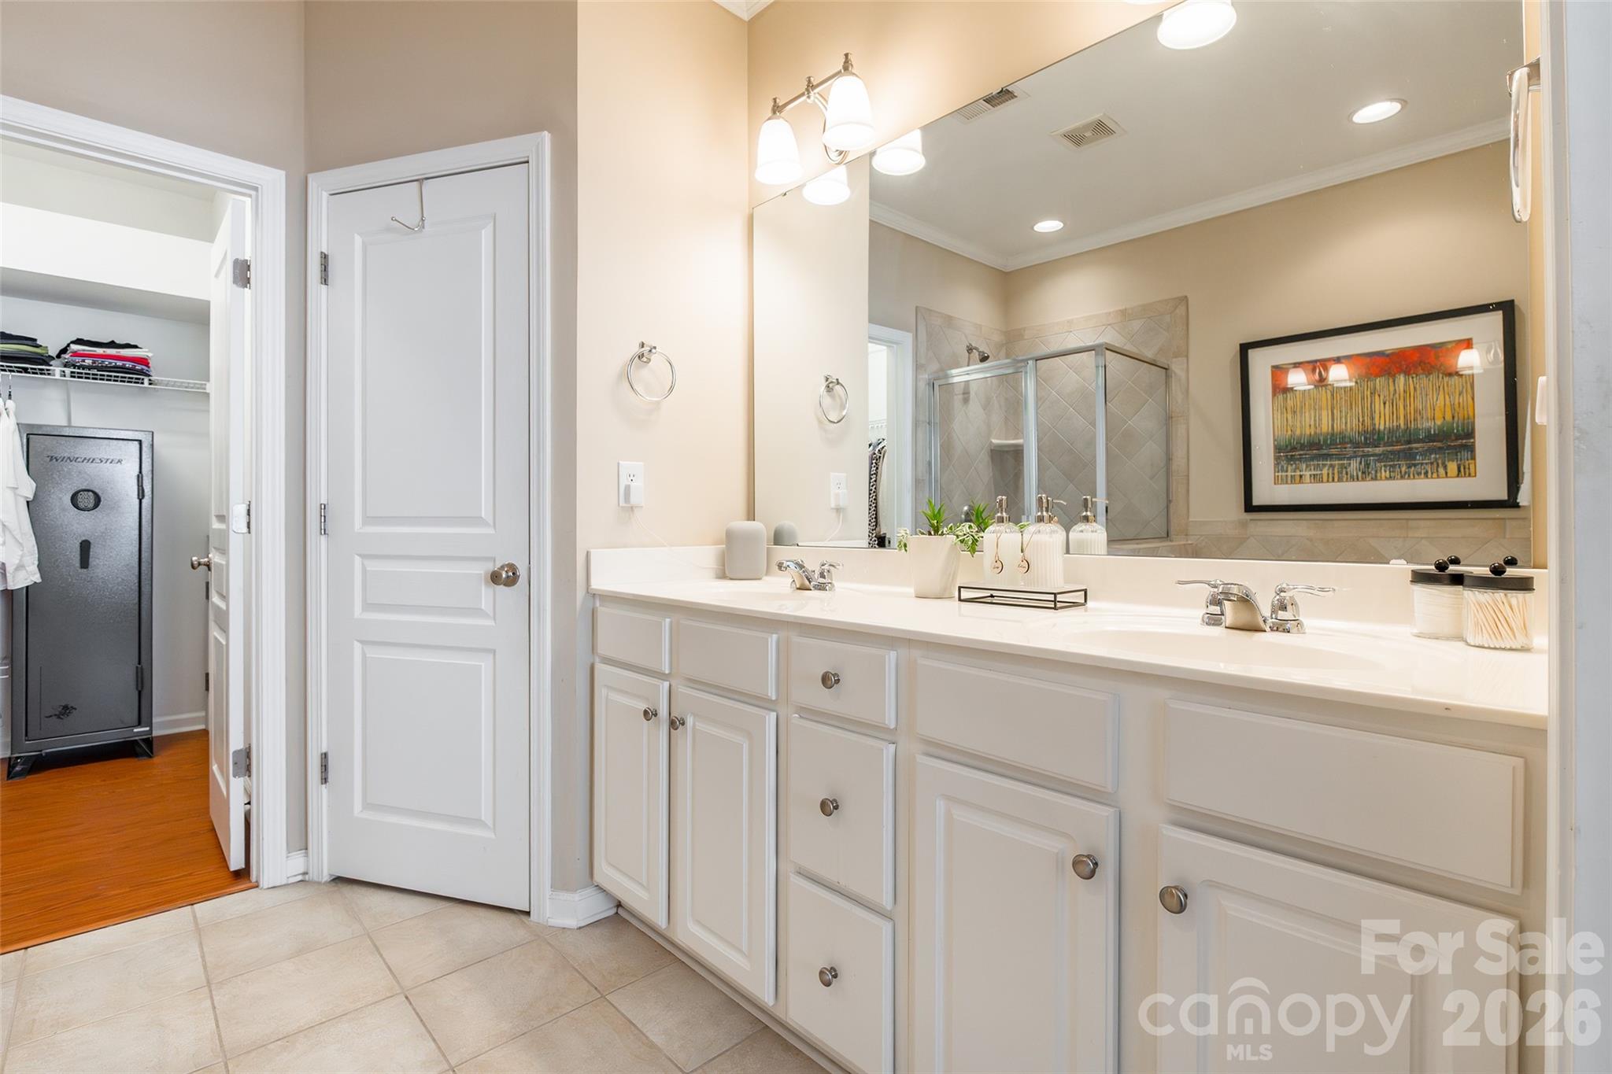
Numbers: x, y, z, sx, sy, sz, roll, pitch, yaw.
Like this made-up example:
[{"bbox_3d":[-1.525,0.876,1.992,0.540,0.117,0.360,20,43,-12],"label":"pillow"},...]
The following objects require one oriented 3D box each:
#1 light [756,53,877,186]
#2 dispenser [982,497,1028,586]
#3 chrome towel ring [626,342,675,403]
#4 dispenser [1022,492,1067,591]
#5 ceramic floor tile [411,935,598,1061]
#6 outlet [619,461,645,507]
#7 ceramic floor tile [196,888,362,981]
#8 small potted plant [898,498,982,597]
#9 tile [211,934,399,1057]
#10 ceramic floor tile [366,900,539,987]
[{"bbox_3d":[0.029,-1.137,1.948,0.168,0.232,0.414,-1,1,-44],"label":"light"},{"bbox_3d":[0.422,0.008,1.535,0.082,0.190,0.090,0,1,15],"label":"dispenser"},{"bbox_3d":[-0.435,-0.464,2.008,0.158,0.172,0.078,-1,1,-44],"label":"chrome towel ring"},{"bbox_3d":[0.490,0.009,1.472,0.083,0.191,0.092,0,1,18],"label":"dispenser"},{"bbox_3d":[-0.687,1.045,1.628,0.316,0.010,0.316,-1,1,-44],"label":"ceramic floor tile"},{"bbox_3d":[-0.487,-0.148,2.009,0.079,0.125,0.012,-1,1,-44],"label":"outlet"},{"bbox_3d":[-1.373,1.039,1.879,0.314,0.010,0.318,-1,1,-44],"label":"ceramic floor tile"},{"bbox_3d":[0.302,0.028,1.645,0.130,0.232,0.160,-1,1,-44],"label":"small potted plant"},{"bbox_3d":[-1.149,1.043,1.647,0.314,0.010,0.318,-1,1,-44],"label":"tile"},{"bbox_3d":[-0.911,1.041,1.861,0.316,0.010,0.318,-1,1,-44],"label":"ceramic floor tile"}]

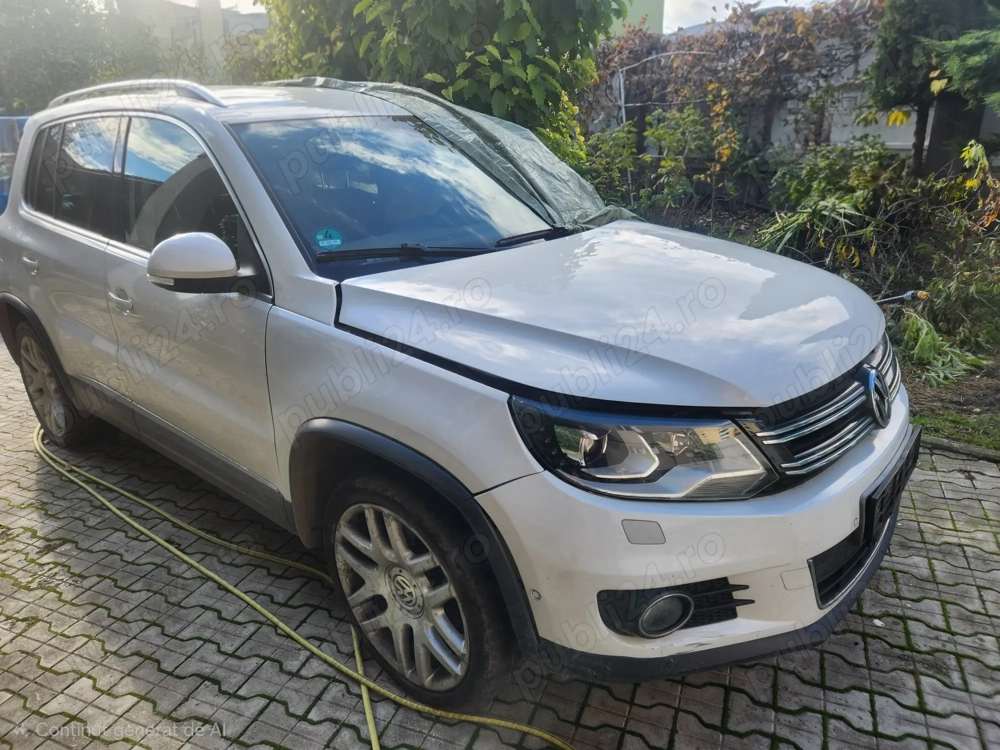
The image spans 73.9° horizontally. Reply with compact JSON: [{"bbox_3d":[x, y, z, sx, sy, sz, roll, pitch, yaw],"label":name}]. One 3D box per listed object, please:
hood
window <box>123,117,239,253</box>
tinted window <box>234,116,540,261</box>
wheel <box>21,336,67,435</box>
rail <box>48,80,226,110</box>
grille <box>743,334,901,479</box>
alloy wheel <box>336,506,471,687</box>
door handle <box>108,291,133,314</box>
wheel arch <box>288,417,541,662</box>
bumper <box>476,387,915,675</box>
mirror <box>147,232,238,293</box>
[{"bbox_3d":[0.467,-0.249,1.956,1.160,0.230,1.560,14,25,38],"label":"hood"},{"bbox_3d":[-1.040,-0.611,2.115,0.820,0.460,0.060,14,7,38],"label":"window"},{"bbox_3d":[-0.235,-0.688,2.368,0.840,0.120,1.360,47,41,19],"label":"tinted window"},{"bbox_3d":[-2.198,0.041,3.336,0.505,0.505,0.180,14,25,38],"label":"wheel"},{"bbox_3d":[-1.500,-1.089,2.600,1.730,0.100,0.060,18,27,38],"label":"rail"},{"bbox_3d":[0.900,0.037,1.677,0.155,0.210,1.060,14,25,38],"label":"grille"},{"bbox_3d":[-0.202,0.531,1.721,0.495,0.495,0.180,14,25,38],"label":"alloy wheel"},{"bbox_3d":[-1.286,-0.255,2.261,0.190,0.047,0.050,14,25,38],"label":"door handle"},{"bbox_3d":[-0.224,0.344,1.628,0.870,0.490,0.140,14,25,38],"label":"wheel arch"},{"bbox_3d":[0.770,0.262,1.878,0.615,0.600,1.800,14,25,38],"label":"bumper"},{"bbox_3d":[-0.823,-0.300,1.807,0.135,0.170,0.240,14,25,38],"label":"mirror"}]

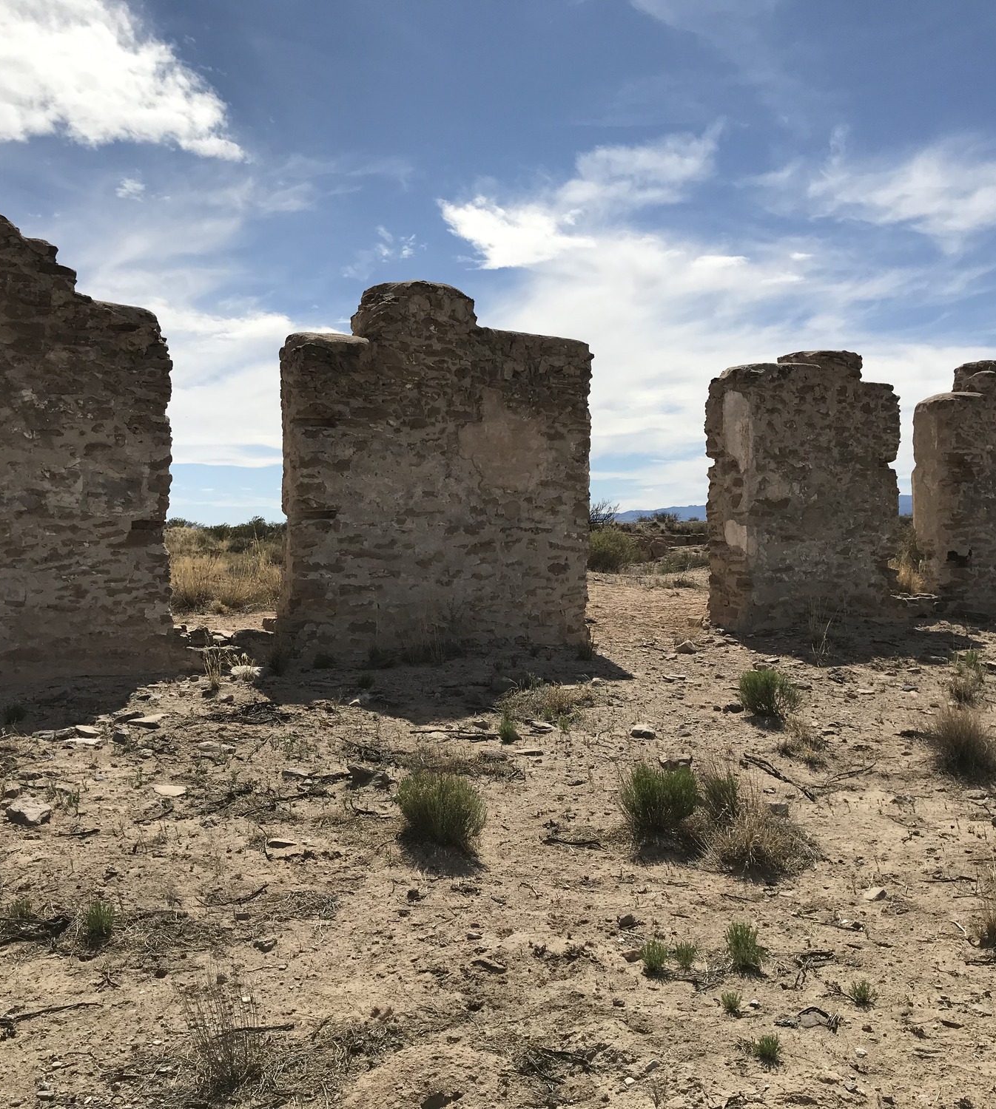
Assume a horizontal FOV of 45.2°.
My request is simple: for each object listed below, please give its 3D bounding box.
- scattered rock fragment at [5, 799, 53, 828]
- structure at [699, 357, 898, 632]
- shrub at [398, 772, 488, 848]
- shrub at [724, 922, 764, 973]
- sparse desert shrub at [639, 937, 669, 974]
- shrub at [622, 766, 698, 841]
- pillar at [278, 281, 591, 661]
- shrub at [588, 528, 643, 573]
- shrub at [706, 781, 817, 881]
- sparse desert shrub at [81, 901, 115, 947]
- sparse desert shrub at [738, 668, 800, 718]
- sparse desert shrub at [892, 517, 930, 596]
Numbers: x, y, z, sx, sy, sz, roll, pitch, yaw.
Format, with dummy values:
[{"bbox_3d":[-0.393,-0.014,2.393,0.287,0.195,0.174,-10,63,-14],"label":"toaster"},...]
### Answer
[{"bbox_3d":[-2.229,1.220,5.677,0.230,0.100,0.173,0,2,0],"label":"scattered rock fragment"},{"bbox_3d":[4.190,-0.858,16.193,2.827,3.625,0.700,-1,2,-33],"label":"structure"},{"bbox_3d":[-0.266,1.178,5.619,0.418,0.311,0.397,0,1,-3],"label":"shrub"},{"bbox_3d":[0.839,1.333,4.066,0.136,0.152,0.129,0,2,0],"label":"shrub"},{"bbox_3d":[0.525,1.344,4.027,0.097,0.102,0.092,0,1,7],"label":"sparse desert shrub"},{"bbox_3d":[0.767,1.175,5.686,0.360,0.338,0.342,0,2,0],"label":"shrub"},{"bbox_3d":[-0.631,-0.895,13.030,3.602,3.872,0.650,-1,2,-33],"label":"pillar"},{"bbox_3d":[2.306,-0.108,24.988,1.400,0.917,1.330,0,2,0],"label":"shrub"},{"bbox_3d":[1.158,1.187,5.268,0.489,0.320,0.440,0,1,12],"label":"shrub"},{"bbox_3d":[-1.426,1.314,4.285,0.116,0.142,0.110,0,1,-19],"label":"sparse desert shrub"},{"bbox_3d":[1.966,0.987,8.658,0.443,0.327,0.399,0,2,0],"label":"sparse desert shrub"},{"bbox_3d":[7.621,0.054,21.991,0.934,1.401,0.841,0,2,0],"label":"sparse desert shrub"}]

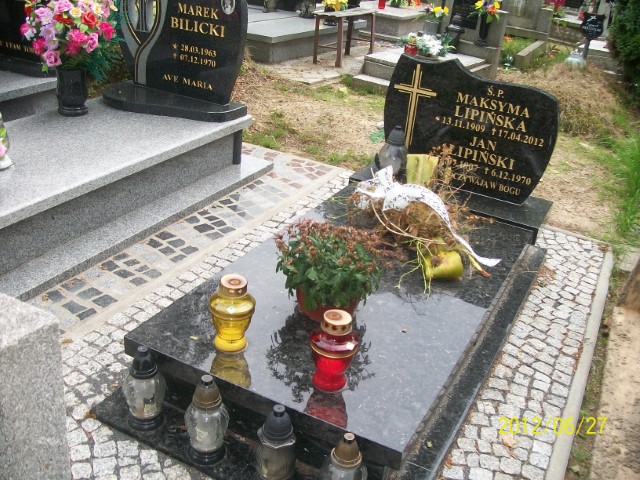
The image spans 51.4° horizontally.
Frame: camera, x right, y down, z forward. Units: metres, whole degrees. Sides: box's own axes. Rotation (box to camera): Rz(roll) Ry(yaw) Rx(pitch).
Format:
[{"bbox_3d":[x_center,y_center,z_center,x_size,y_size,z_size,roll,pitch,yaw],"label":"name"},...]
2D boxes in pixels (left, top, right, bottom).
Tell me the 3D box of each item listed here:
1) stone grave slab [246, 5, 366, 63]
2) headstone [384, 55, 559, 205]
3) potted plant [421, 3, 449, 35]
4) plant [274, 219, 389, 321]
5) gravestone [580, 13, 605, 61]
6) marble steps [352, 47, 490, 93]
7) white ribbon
[{"bbox_3d":[-0.557,-2.505,7.960,1.500,0.260,2.200,19,29,25],"label":"stone grave slab"},{"bbox_3d":[0.683,-0.521,3.100,0.799,0.585,0.070,17,28,23],"label":"headstone"},{"bbox_3d":[1.215,-2.362,7.080,0.280,0.300,0.260,20,29,28],"label":"potted plant"},{"bbox_3d":[0.033,0.111,2.116,0.340,0.280,0.320,4,26,-2],"label":"plant"},{"bbox_3d":[3.276,-2.442,8.028,0.275,0.560,0.060,22,30,31],"label":"gravestone"},{"bbox_3d":[0.986,-1.601,6.376,0.820,0.260,1.250,20,29,28],"label":"marble steps"},{"bbox_3d":[0.438,-0.118,2.730,0.660,0.230,0.280,17,28,23],"label":"white ribbon"}]

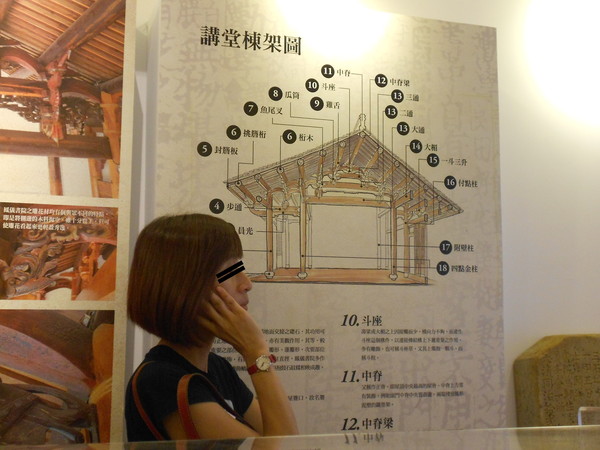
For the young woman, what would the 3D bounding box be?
[{"bbox_3d":[-0.205,0.710,1.620,0.420,1.480,0.450,-1,-8,8],"label":"young woman"}]

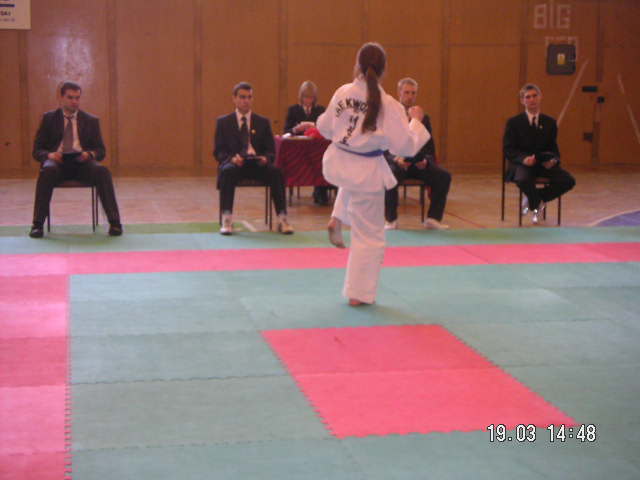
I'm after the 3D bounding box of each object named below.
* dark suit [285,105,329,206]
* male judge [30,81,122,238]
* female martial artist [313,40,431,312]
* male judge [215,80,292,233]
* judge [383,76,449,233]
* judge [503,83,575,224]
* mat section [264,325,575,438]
[{"bbox_3d":[-0.103,-0.986,12.943,0.540,0.970,0.600,-1,8,-12],"label":"dark suit"},{"bbox_3d":[-2.110,-0.711,10.345,0.770,1.290,0.760,-1,8,-12],"label":"male judge"},{"bbox_3d":[0.343,-0.415,7.515,0.680,1.590,0.620,1,8,5],"label":"female martial artist"},{"bbox_3d":[-0.601,-0.738,10.651,0.670,1.290,0.750,-1,8,-12],"label":"male judge"},{"bbox_3d":[0.847,-0.783,10.977,0.680,1.360,0.710,-1,8,-12],"label":"judge"},{"bbox_3d":[2.058,-0.807,11.268,0.630,1.310,0.670,-1,8,-12],"label":"judge"},{"bbox_3d":[0.379,0.650,5.797,1.040,0.030,1.950,-1,8,-12],"label":"mat section"}]

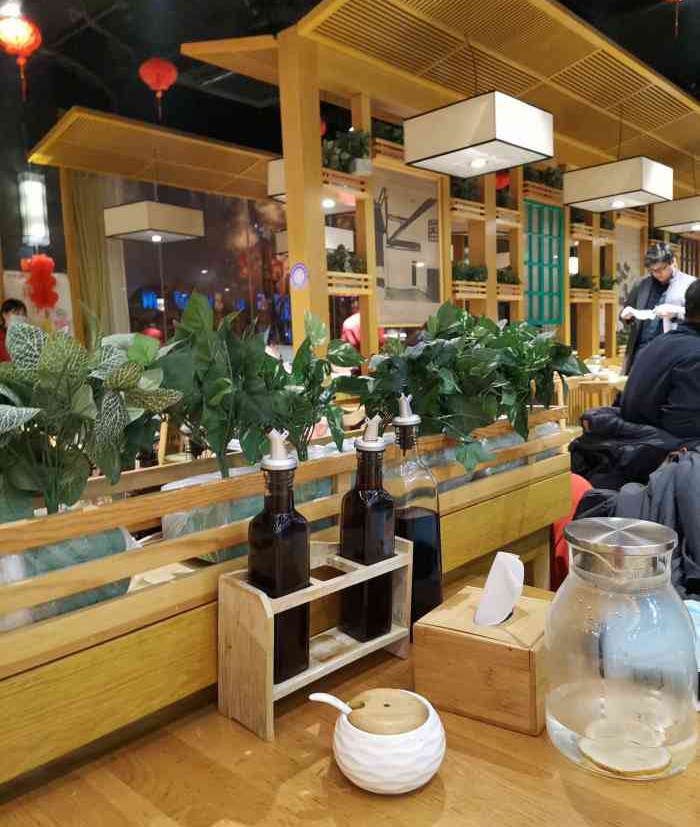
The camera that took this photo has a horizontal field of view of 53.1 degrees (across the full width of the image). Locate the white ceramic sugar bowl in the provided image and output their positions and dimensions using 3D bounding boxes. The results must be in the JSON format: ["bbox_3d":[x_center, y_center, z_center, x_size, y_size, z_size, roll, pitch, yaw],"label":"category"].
[{"bbox_3d":[0.030,0.286,0.621,0.109,0.065,0.099,-1,6,11],"label":"white ceramic sugar bowl"}]

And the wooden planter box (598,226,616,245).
[{"bbox_3d":[2.821,-2.015,7.925,0.180,0.160,0.400,4,9,43],"label":"wooden planter box"}]

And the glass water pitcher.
[{"bbox_3d":[0.252,0.214,0.650,0.143,0.214,0.143,1,6,27],"label":"glass water pitcher"}]

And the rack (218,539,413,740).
[{"bbox_3d":[-0.034,0.234,0.781,0.084,0.143,0.217,5,8,43],"label":"rack"}]

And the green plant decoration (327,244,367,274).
[{"bbox_3d":[-0.077,-1.053,4.889,0.180,0.230,0.390,4,9,43],"label":"green plant decoration"}]

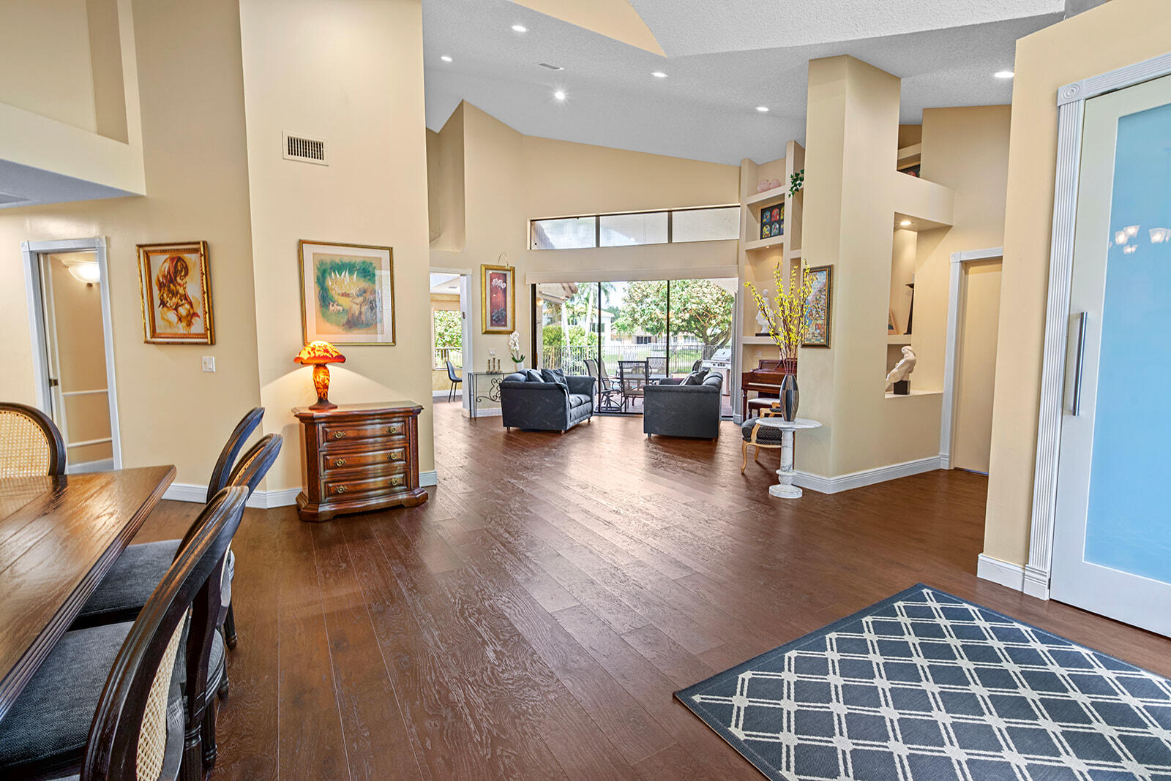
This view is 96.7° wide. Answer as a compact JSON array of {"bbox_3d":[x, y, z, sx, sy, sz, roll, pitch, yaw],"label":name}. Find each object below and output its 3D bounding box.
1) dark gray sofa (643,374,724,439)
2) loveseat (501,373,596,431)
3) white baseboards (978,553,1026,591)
[{"bbox_3d":[1.431,0.162,7.445,0.983,0.850,1.550,1,5,15],"label":"dark gray sofa"},{"bbox_3d":[-0.490,0.114,7.919,0.940,0.860,1.470,1,5,17],"label":"loveseat"},{"bbox_3d":[2.133,0.932,2.668,0.025,0.126,0.197,-3,6,-30],"label":"white baseboards"}]

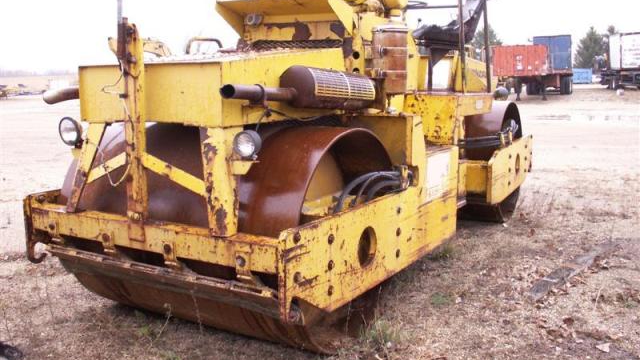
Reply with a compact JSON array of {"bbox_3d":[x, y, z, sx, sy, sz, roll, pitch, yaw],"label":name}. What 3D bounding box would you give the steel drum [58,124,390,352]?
[{"bbox_3d":[-0.617,0.319,4.556,1.959,1.405,1.405,4,11,31],"label":"steel drum"}]

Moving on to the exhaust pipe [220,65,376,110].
[{"bbox_3d":[-0.060,-0.551,3.949,0.268,0.285,1.609,4,11,31],"label":"exhaust pipe"}]

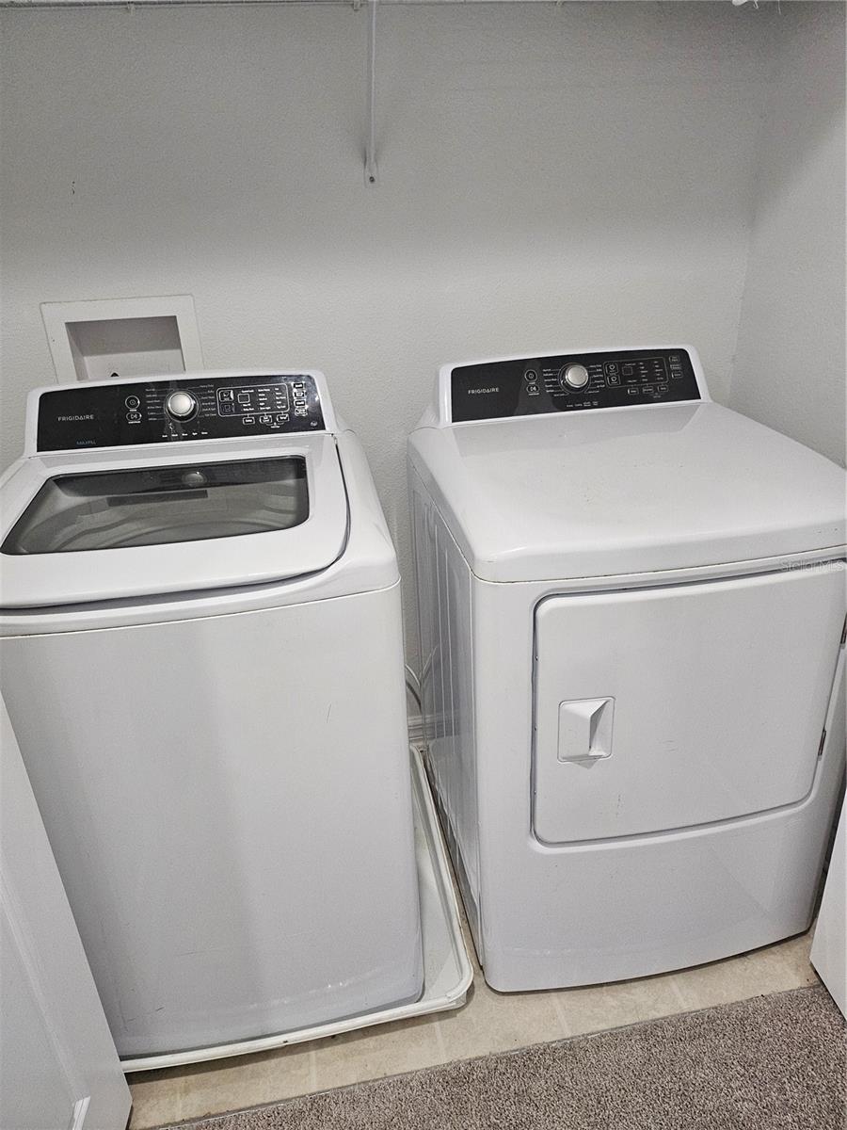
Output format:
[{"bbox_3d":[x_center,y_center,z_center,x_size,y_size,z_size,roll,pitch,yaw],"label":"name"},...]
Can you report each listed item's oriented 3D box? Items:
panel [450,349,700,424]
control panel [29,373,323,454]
[{"bbox_3d":[0.312,-0.373,1.601,0.532,0.118,0.040,-7,-2,-8],"label":"panel"},{"bbox_3d":[-0.456,-0.292,1.477,0.532,0.118,0.040,-6,-2,-7],"label":"control panel"}]

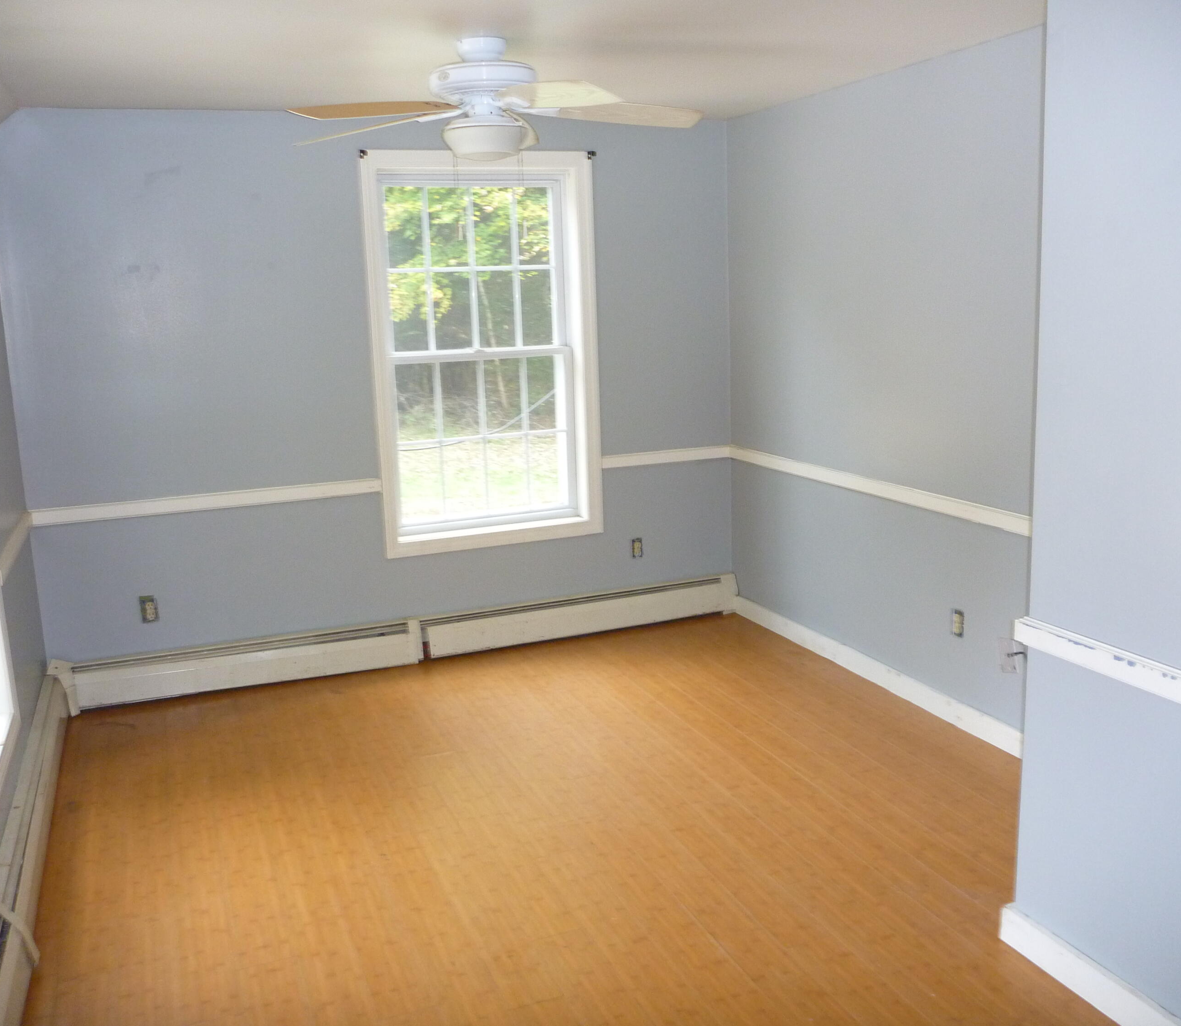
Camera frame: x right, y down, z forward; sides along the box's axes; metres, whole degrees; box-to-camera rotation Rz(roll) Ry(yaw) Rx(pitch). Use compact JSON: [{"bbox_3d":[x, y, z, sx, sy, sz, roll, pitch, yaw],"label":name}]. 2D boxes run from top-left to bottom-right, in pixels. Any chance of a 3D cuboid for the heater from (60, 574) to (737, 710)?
[{"bbox_3d":[-0.686,0.555,4.917,3.013,0.185,0.072,-6,12,-20],"label":"heater"}]

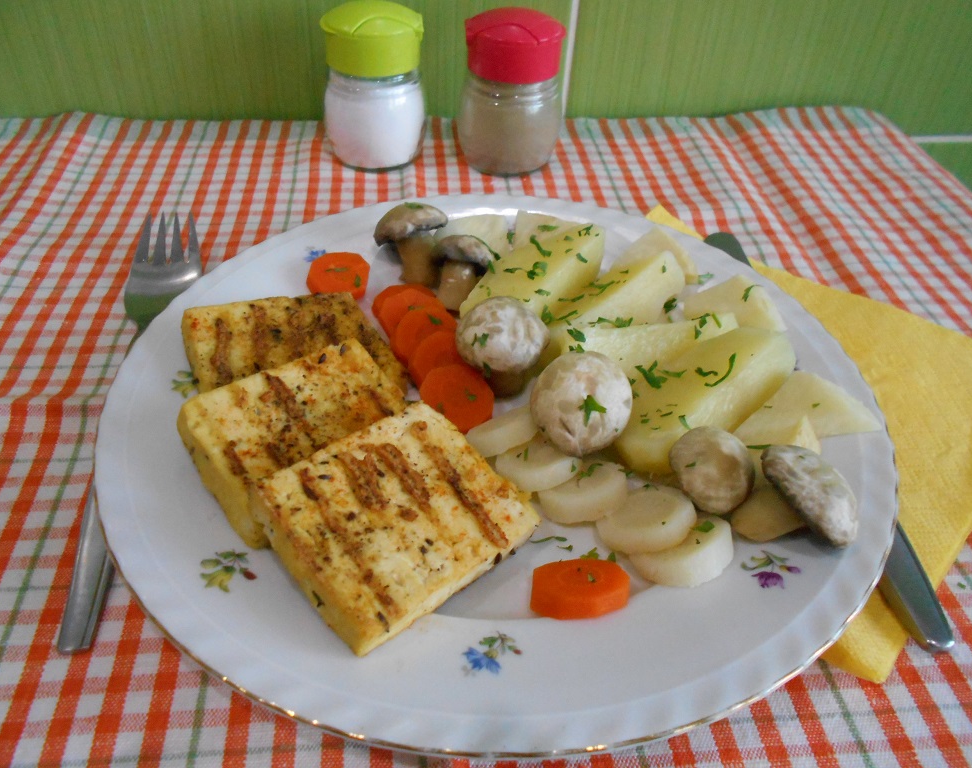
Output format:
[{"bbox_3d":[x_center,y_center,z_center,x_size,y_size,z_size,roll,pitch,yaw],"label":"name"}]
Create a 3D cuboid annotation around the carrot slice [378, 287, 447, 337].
[{"bbox_3d":[-0.027,-0.025,0.285,0.025,0.005,0.025,5,54,-4],"label":"carrot slice"}]

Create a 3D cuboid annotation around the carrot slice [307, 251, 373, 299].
[{"bbox_3d":[-0.058,-0.042,0.298,0.024,0.005,0.022,1,49,-1],"label":"carrot slice"}]

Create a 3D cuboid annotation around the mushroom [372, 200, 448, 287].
[{"bbox_3d":[-0.028,-0.057,0.310,0.030,0.030,0.030,-8,19,7],"label":"mushroom"}]

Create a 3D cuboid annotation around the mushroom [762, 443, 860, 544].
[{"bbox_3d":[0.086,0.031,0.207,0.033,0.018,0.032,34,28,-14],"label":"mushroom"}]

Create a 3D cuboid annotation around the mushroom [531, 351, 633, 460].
[{"bbox_3d":[0.029,0.007,0.238,0.031,0.027,0.031,-5,70,2],"label":"mushroom"}]

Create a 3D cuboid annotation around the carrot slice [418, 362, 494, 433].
[{"bbox_3d":[-0.009,0.005,0.251,0.024,0.005,0.024,8,62,-7],"label":"carrot slice"}]

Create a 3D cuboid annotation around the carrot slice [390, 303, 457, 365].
[{"bbox_3d":[-0.022,-0.016,0.274,0.024,0.005,0.024,7,59,-6],"label":"carrot slice"}]

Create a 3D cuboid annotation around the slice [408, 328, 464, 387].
[{"bbox_3d":[-0.014,-0.007,0.265,0.024,0.005,0.024,1,59,-1],"label":"slice"}]

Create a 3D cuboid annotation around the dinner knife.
[{"bbox_3d":[0.111,-0.001,0.276,0.020,0.008,0.210,0,41,-2],"label":"dinner knife"}]

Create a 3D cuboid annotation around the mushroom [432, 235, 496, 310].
[{"bbox_3d":[-0.011,-0.044,0.298,0.026,0.028,0.026,8,17,-7],"label":"mushroom"}]

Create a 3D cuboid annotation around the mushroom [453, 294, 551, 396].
[{"bbox_3d":[0.006,-0.012,0.260,0.029,0.028,0.029,1,49,-1],"label":"mushroom"}]

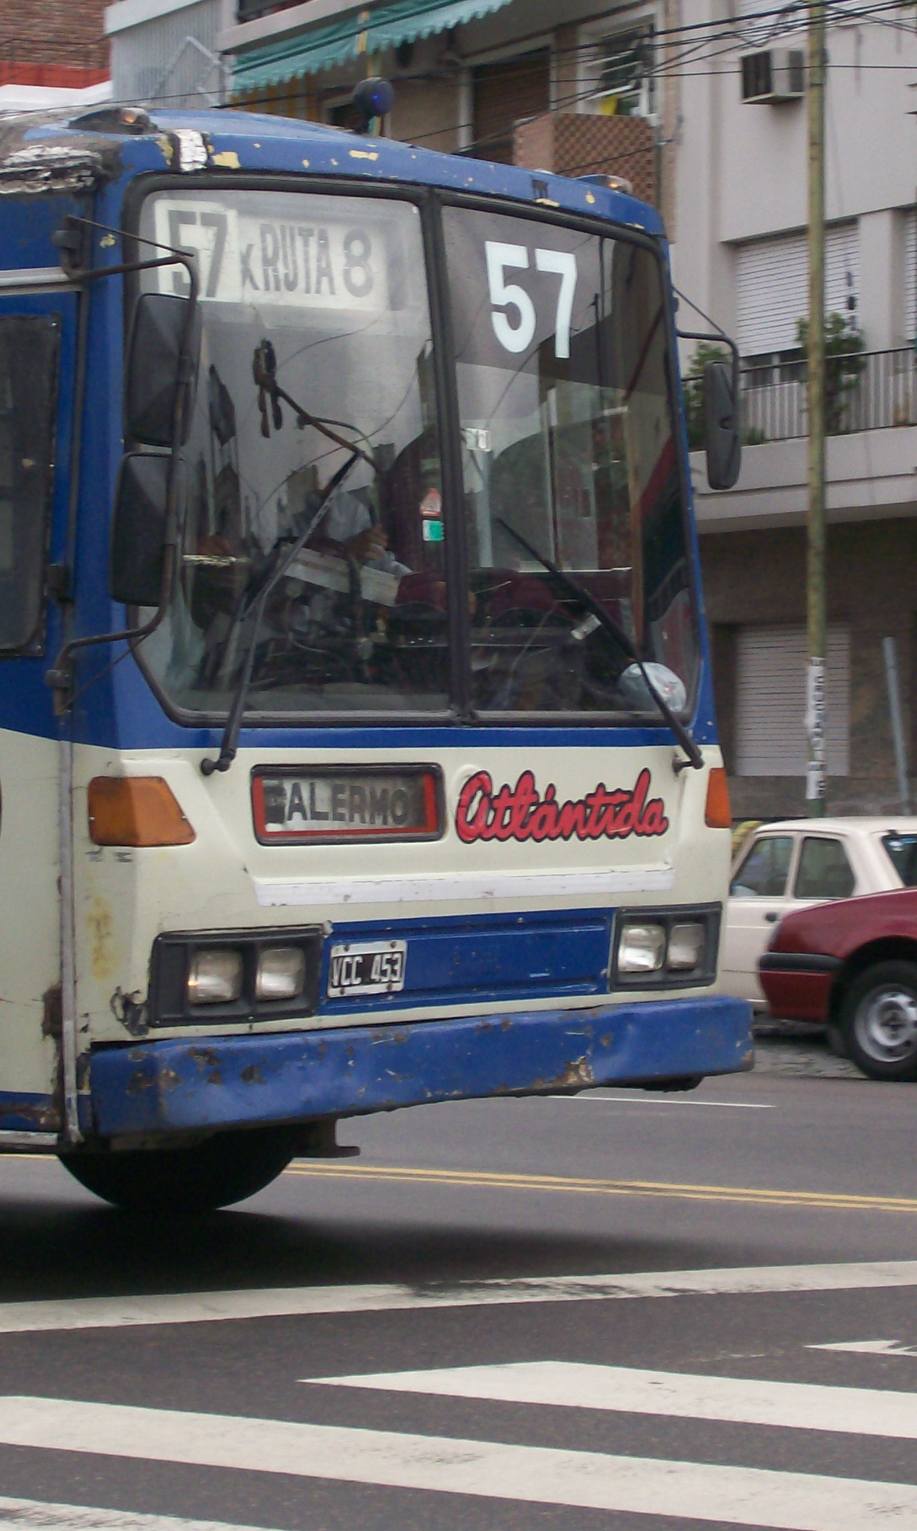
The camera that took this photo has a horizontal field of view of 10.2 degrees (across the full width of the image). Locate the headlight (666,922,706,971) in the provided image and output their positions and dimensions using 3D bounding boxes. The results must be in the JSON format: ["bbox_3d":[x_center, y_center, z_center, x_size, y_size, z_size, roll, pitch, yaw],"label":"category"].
[{"bbox_3d":[0.617,0.498,14.130,0.060,0.135,0.170,0,0,39],"label":"headlight"}]

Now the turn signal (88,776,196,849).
[{"bbox_3d":[-0.780,0.112,12.480,0.140,0.170,0.240,0,0,39],"label":"turn signal"}]

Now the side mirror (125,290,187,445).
[{"bbox_3d":[-0.699,-0.927,12.000,0.160,0.350,0.075,4,0,-24],"label":"side mirror"}]

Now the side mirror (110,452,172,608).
[{"bbox_3d":[-0.739,-0.551,11.980,0.160,0.350,0.075,4,0,-24],"label":"side mirror"}]

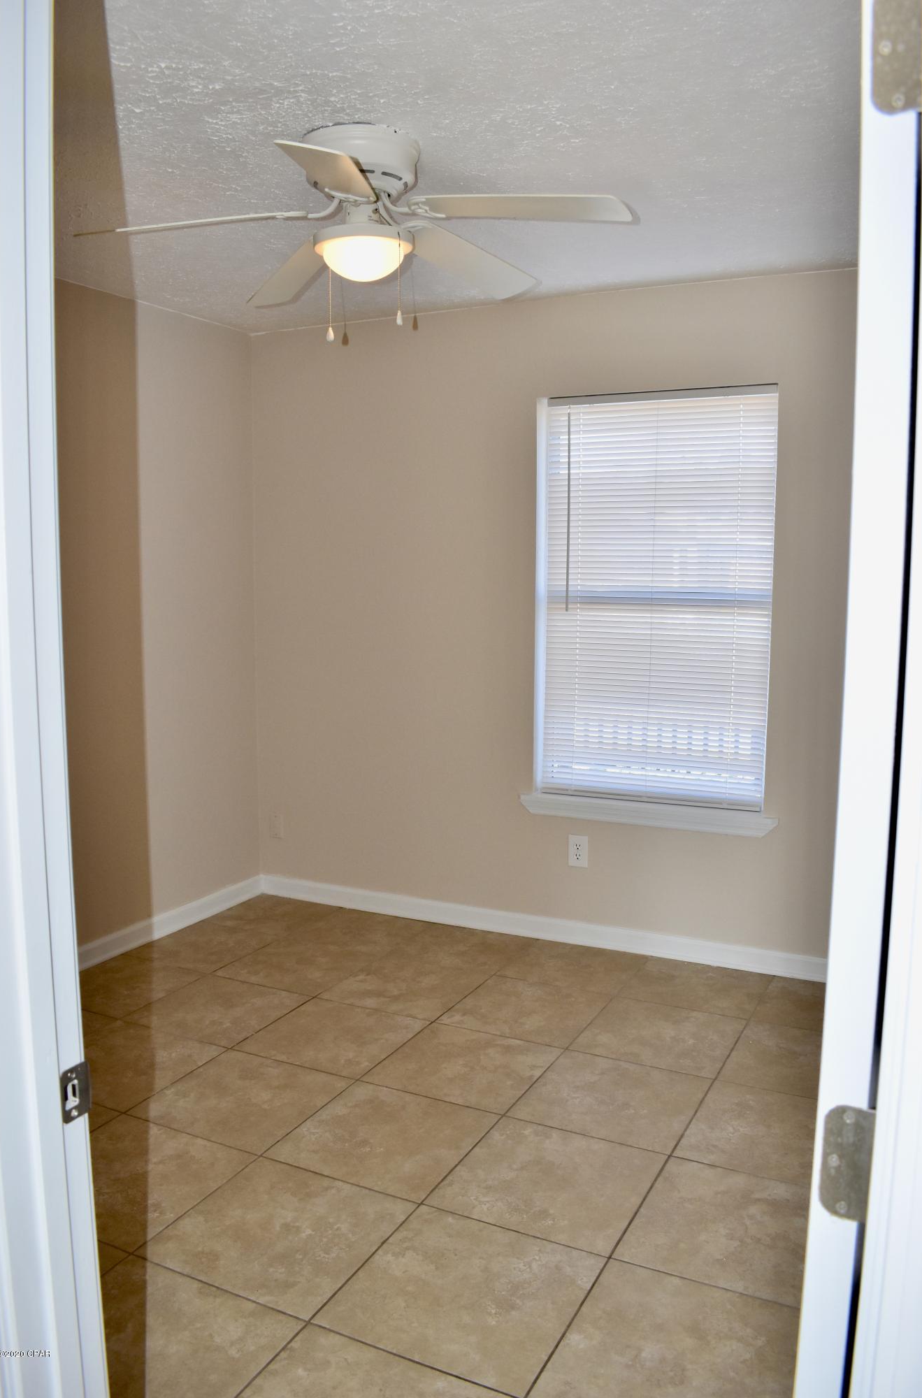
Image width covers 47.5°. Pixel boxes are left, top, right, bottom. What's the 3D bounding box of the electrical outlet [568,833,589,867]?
[{"bbox_3d":[0.446,0.578,3.976,0.076,0.121,0.010,3,7,26],"label":"electrical outlet"}]

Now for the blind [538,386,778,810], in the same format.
[{"bbox_3d":[0.714,-0.366,3.835,0.870,1.480,0.050,3,7,26],"label":"blind"}]

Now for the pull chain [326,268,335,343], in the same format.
[{"bbox_3d":[-0.325,-0.980,2.596,0.021,0.188,0.021,0,6,0],"label":"pull chain"}]

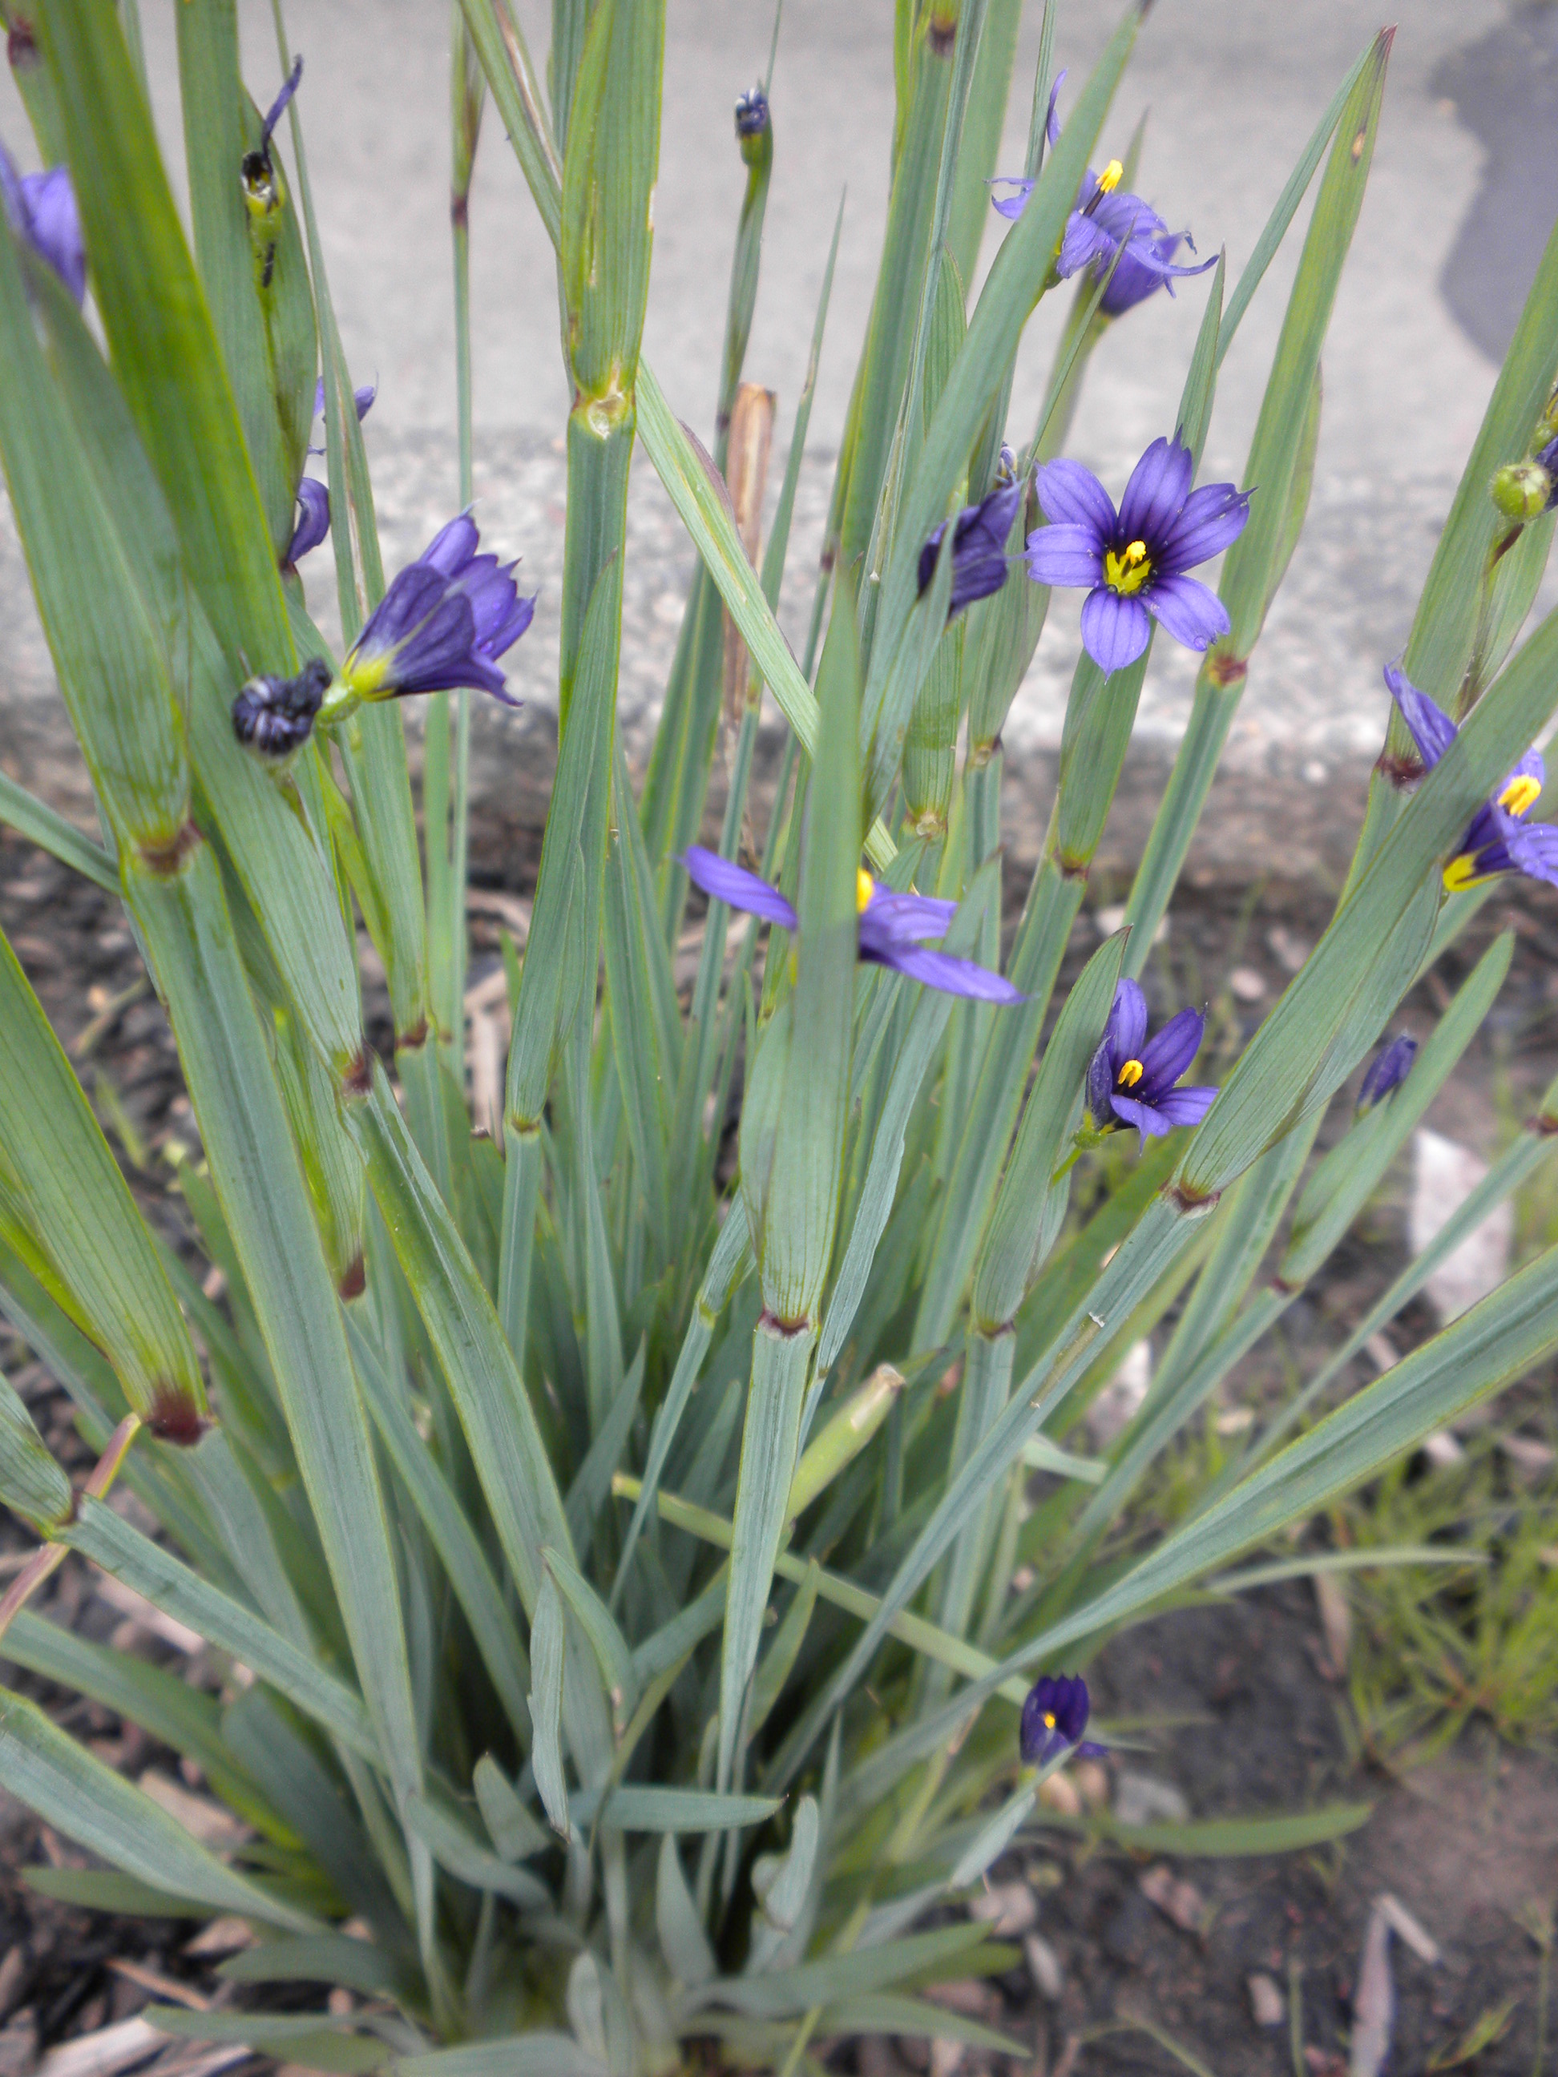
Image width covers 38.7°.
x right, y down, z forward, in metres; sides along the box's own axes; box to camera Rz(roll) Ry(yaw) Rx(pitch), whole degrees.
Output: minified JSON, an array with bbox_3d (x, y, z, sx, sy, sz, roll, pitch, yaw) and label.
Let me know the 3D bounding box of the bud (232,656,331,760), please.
[{"bbox_3d":[-0.043,-0.028,0.190,0.008,0.007,0.007,5,21,-2],"label":"bud"}]

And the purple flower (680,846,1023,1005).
[{"bbox_3d":[0.005,-0.009,0.172,0.026,0.006,0.023,22,6,-2],"label":"purple flower"}]

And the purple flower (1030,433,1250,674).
[{"bbox_3d":[0.038,-0.052,0.240,0.024,0.010,0.025,0,78,-2],"label":"purple flower"}]

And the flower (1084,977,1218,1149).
[{"bbox_3d":[0.044,0.003,0.265,0.013,0.011,0.018,5,68,-23],"label":"flower"}]

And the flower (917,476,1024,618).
[{"bbox_3d":[0.020,-0.051,0.230,0.009,0.013,0.008,20,21,-6],"label":"flower"}]

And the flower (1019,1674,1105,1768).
[{"bbox_3d":[0.042,0.101,0.330,0.011,0.009,0.013,2,66,-6],"label":"flower"}]

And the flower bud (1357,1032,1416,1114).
[{"bbox_3d":[0.079,0.005,0.290,0.005,0.011,0.005,26,21,-8],"label":"flower bud"}]

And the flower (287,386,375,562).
[{"bbox_3d":[-0.047,-0.060,0.235,0.009,0.017,0.009,5,21,-2],"label":"flower"}]

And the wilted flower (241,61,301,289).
[{"bbox_3d":[-0.051,-0.087,0.225,0.006,0.022,0.006,4,17,-1],"label":"wilted flower"}]

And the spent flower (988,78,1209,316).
[{"bbox_3d":[0.034,-0.092,0.240,0.020,0.017,0.019,11,27,-11],"label":"spent flower"}]

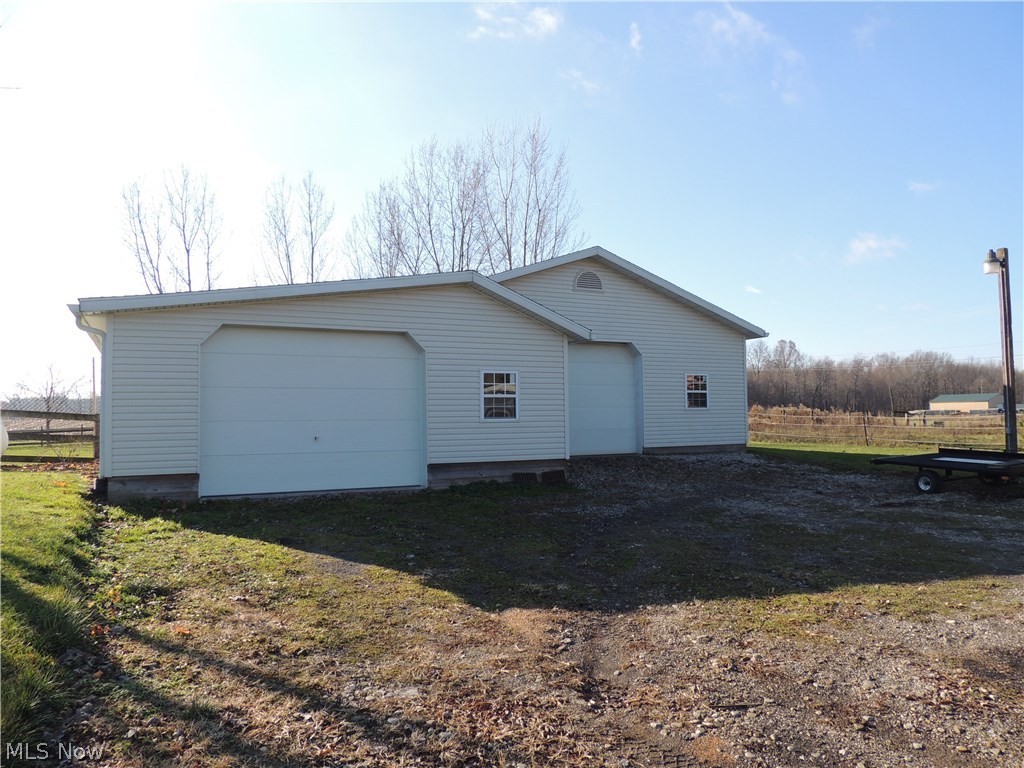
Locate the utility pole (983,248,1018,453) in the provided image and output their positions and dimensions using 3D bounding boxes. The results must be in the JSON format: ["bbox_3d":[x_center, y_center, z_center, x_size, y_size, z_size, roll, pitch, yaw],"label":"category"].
[{"bbox_3d":[8.380,-0.280,12.130,0.500,4.050,0.230,-1,-1,-27],"label":"utility pole"}]

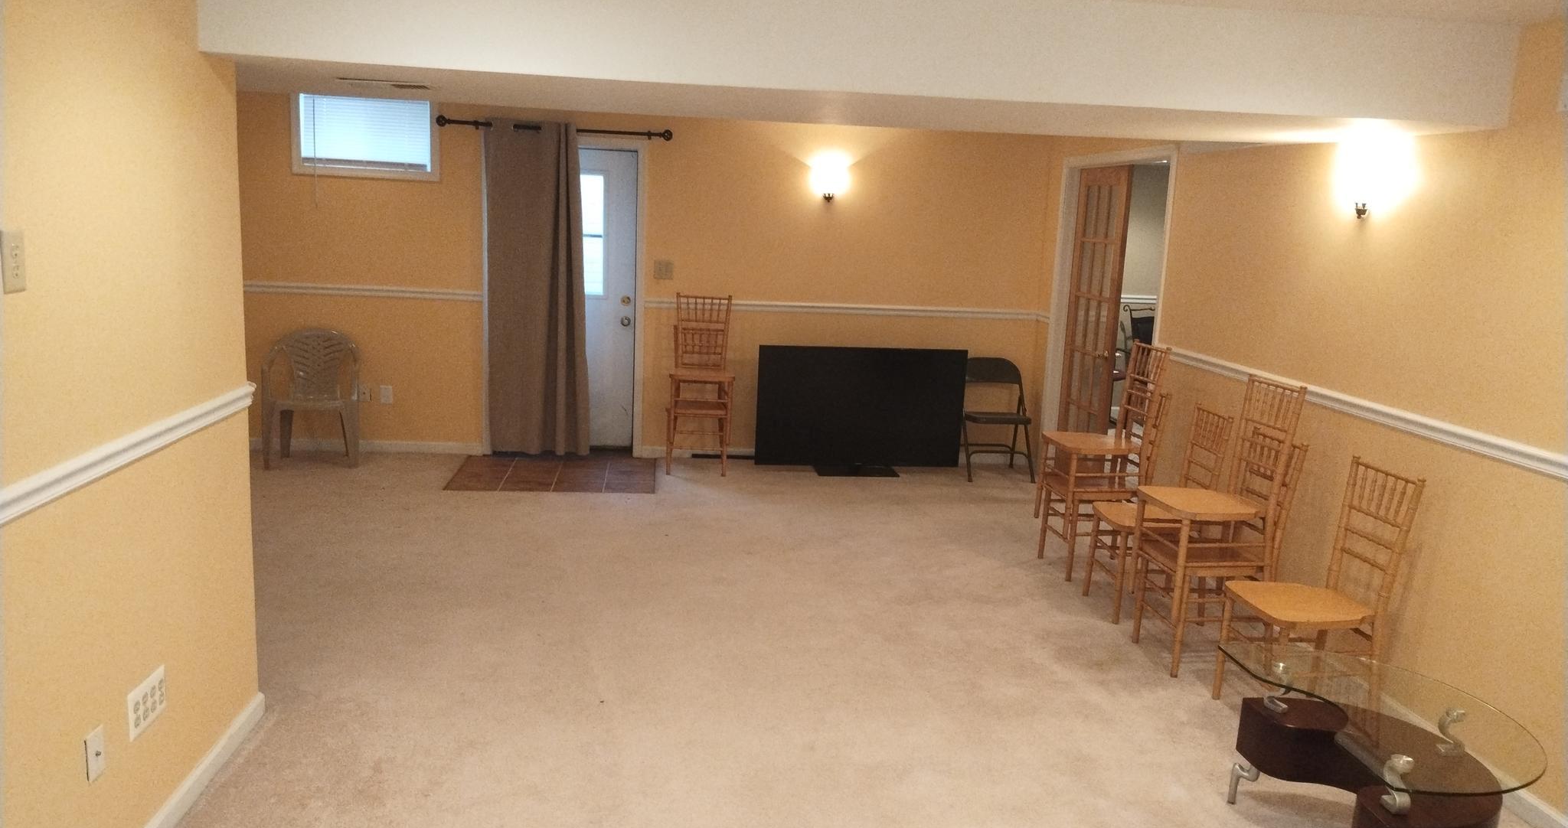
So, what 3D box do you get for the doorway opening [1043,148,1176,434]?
[{"bbox_3d":[1.912,-0.464,6.731,0.130,2.120,1.670,1,10,-7],"label":"doorway opening"}]

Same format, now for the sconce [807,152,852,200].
[{"bbox_3d":[0.293,-1.525,7.499,0.265,0.260,0.150,1,10,-7],"label":"sconce"}]

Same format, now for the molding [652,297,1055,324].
[{"bbox_3d":[0.443,-0.717,7.837,2.810,0.065,0.030,2,10,-5],"label":"molding"}]

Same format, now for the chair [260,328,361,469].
[{"bbox_3d":[-2.960,-0.100,7.148,0.570,0.830,0.540,-1,11,-18],"label":"chair"}]

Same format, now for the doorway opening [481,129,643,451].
[{"bbox_3d":[-1.468,-0.762,7.546,1.080,2.130,0.130,1,10,-7],"label":"doorway opening"}]

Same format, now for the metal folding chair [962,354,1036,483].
[{"bbox_3d":[1.441,0.029,7.624,0.460,0.790,0.480,1,10,-7],"label":"metal folding chair"}]

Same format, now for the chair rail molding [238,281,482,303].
[{"bbox_3d":[-2.723,-0.794,7.367,1.500,0.058,0.030,1,10,-7],"label":"chair rail molding"}]

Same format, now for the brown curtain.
[{"bbox_3d":[-1.613,-0.791,7.413,0.690,2.160,0.120,1,10,-7],"label":"brown curtain"}]

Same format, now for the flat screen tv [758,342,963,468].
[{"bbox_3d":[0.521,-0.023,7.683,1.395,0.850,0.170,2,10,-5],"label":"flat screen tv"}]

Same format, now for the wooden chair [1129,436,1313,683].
[{"bbox_3d":[1.695,0.536,4.461,0.470,0.920,0.410,1,10,-9],"label":"wooden chair"}]

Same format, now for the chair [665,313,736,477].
[{"bbox_3d":[-0.565,-0.082,7.383,0.410,0.920,0.470,1,10,-7],"label":"chair"}]

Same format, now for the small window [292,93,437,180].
[{"bbox_3d":[-2.657,-1.752,7.215,0.905,0.500,0.080,1,10,-7],"label":"small window"}]

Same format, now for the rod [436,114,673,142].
[{"bbox_3d":[-1.485,-1.871,7.433,1.510,0.080,0.100,2,10,-5],"label":"rod"}]

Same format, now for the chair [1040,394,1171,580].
[{"bbox_3d":[1.575,0.341,5.626,0.440,0.925,0.410,2,10,-5],"label":"chair"}]

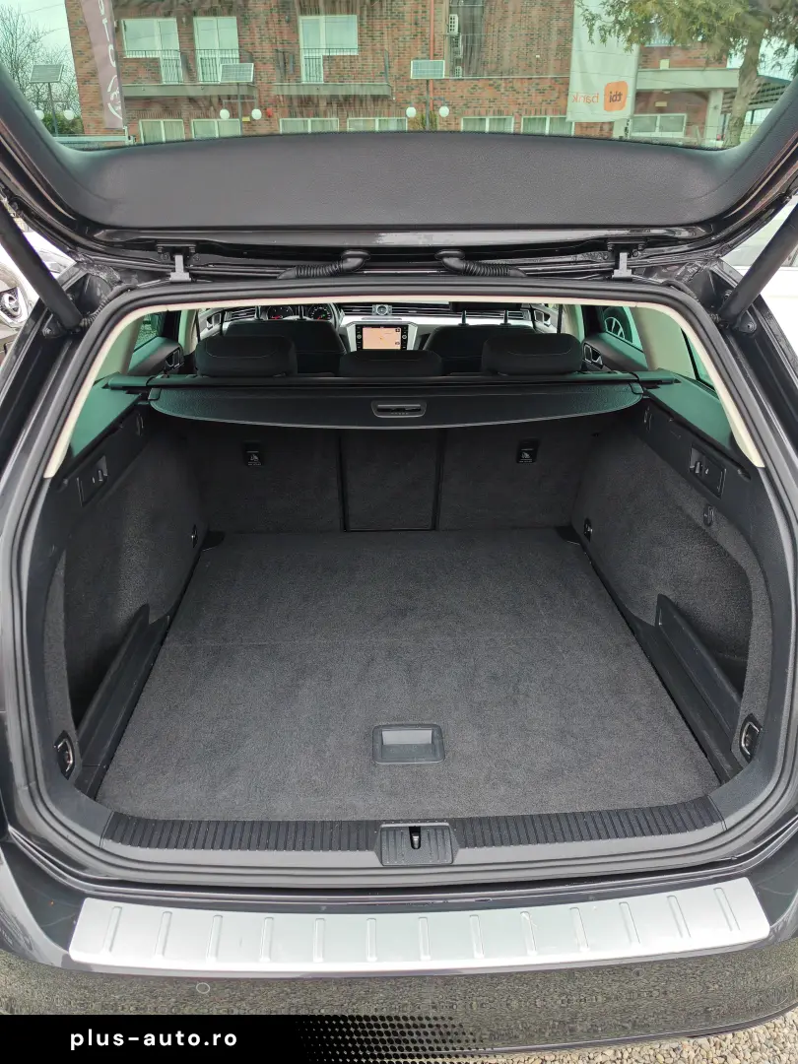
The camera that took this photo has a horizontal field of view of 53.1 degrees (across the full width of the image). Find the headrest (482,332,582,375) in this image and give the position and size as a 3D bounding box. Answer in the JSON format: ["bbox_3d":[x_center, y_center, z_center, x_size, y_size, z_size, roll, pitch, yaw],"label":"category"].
[{"bbox_3d":[0.312,-0.415,1.890,0.235,0.110,0.100,-1,37,-2],"label":"headrest"}]

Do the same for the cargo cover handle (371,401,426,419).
[{"bbox_3d":[0.000,-0.269,1.760,0.120,0.022,0.058,-1,44,-2],"label":"cargo cover handle"}]

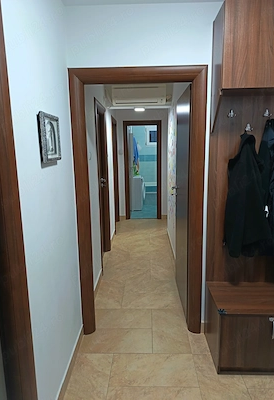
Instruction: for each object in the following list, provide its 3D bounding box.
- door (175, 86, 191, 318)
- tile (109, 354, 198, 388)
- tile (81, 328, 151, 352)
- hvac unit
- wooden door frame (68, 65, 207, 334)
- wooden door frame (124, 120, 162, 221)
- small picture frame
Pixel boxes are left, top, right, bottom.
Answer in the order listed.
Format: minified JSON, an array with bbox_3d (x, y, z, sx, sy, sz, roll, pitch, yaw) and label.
[{"bbox_3d":[0.455,0.016,2.739,0.045,2.020,0.820,-1,10,2],"label":"door"},{"bbox_3d":[0.114,1.206,1.971,0.602,0.010,0.299,-1,10,2],"label":"tile"},{"bbox_3d":[-0.161,1.154,2.278,0.585,0.010,0.297,-1,10,2],"label":"tile"},{"bbox_3d":[0.032,-1.565,4.176,0.785,0.285,0.205,-1,10,2],"label":"hvac unit"},{"bbox_3d":[0.024,0.082,2.226,0.986,2.110,0.160,-1,10,2],"label":"wooden door frame"},{"bbox_3d":[0.132,-0.626,6.051,0.785,2.110,0.150,-1,10,2],"label":"wooden door frame"},{"bbox_3d":[-0.497,-0.351,1.582,0.025,0.258,0.305,-1,10,2],"label":"small picture frame"}]

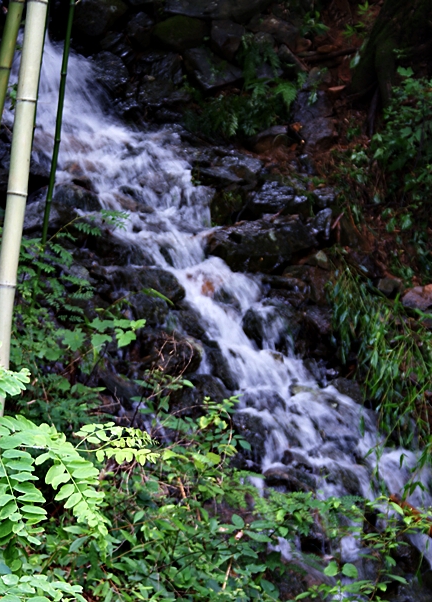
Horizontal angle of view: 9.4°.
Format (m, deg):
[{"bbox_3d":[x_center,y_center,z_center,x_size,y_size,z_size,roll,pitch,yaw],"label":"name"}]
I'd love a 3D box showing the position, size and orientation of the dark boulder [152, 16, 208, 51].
[{"bbox_3d":[-0.203,-1.527,15.000,0.320,0.194,0.240,2,-2,0],"label":"dark boulder"}]

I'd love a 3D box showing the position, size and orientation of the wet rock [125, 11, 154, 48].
[{"bbox_3d":[-0.434,-1.540,14.900,0.170,0.215,0.174,2,-2,0],"label":"wet rock"}]

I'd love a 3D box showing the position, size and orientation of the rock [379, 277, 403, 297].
[{"bbox_3d":[0.870,-0.072,13.100,0.120,0.100,0.108,2,-2,0],"label":"rock"}]

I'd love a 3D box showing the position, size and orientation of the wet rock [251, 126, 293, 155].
[{"bbox_3d":[0.303,-0.867,14.100,0.236,0.161,0.177,2,-2,0],"label":"wet rock"}]

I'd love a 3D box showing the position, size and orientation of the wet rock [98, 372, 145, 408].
[{"bbox_3d":[-0.442,0.414,12.300,0.215,0.178,0.172,2,-2,0],"label":"wet rock"}]

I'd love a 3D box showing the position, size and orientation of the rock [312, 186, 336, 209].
[{"bbox_3d":[0.566,-0.540,13.700,0.125,0.115,0.113,2,-2,0],"label":"rock"}]

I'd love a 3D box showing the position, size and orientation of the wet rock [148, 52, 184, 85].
[{"bbox_3d":[-0.273,-1.283,14.500,0.199,0.177,0.169,2,-2,0],"label":"wet rock"}]

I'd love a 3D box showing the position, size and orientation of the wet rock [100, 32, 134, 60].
[{"bbox_3d":[-0.560,-1.433,14.800,0.203,0.158,0.172,2,-2,0],"label":"wet rock"}]

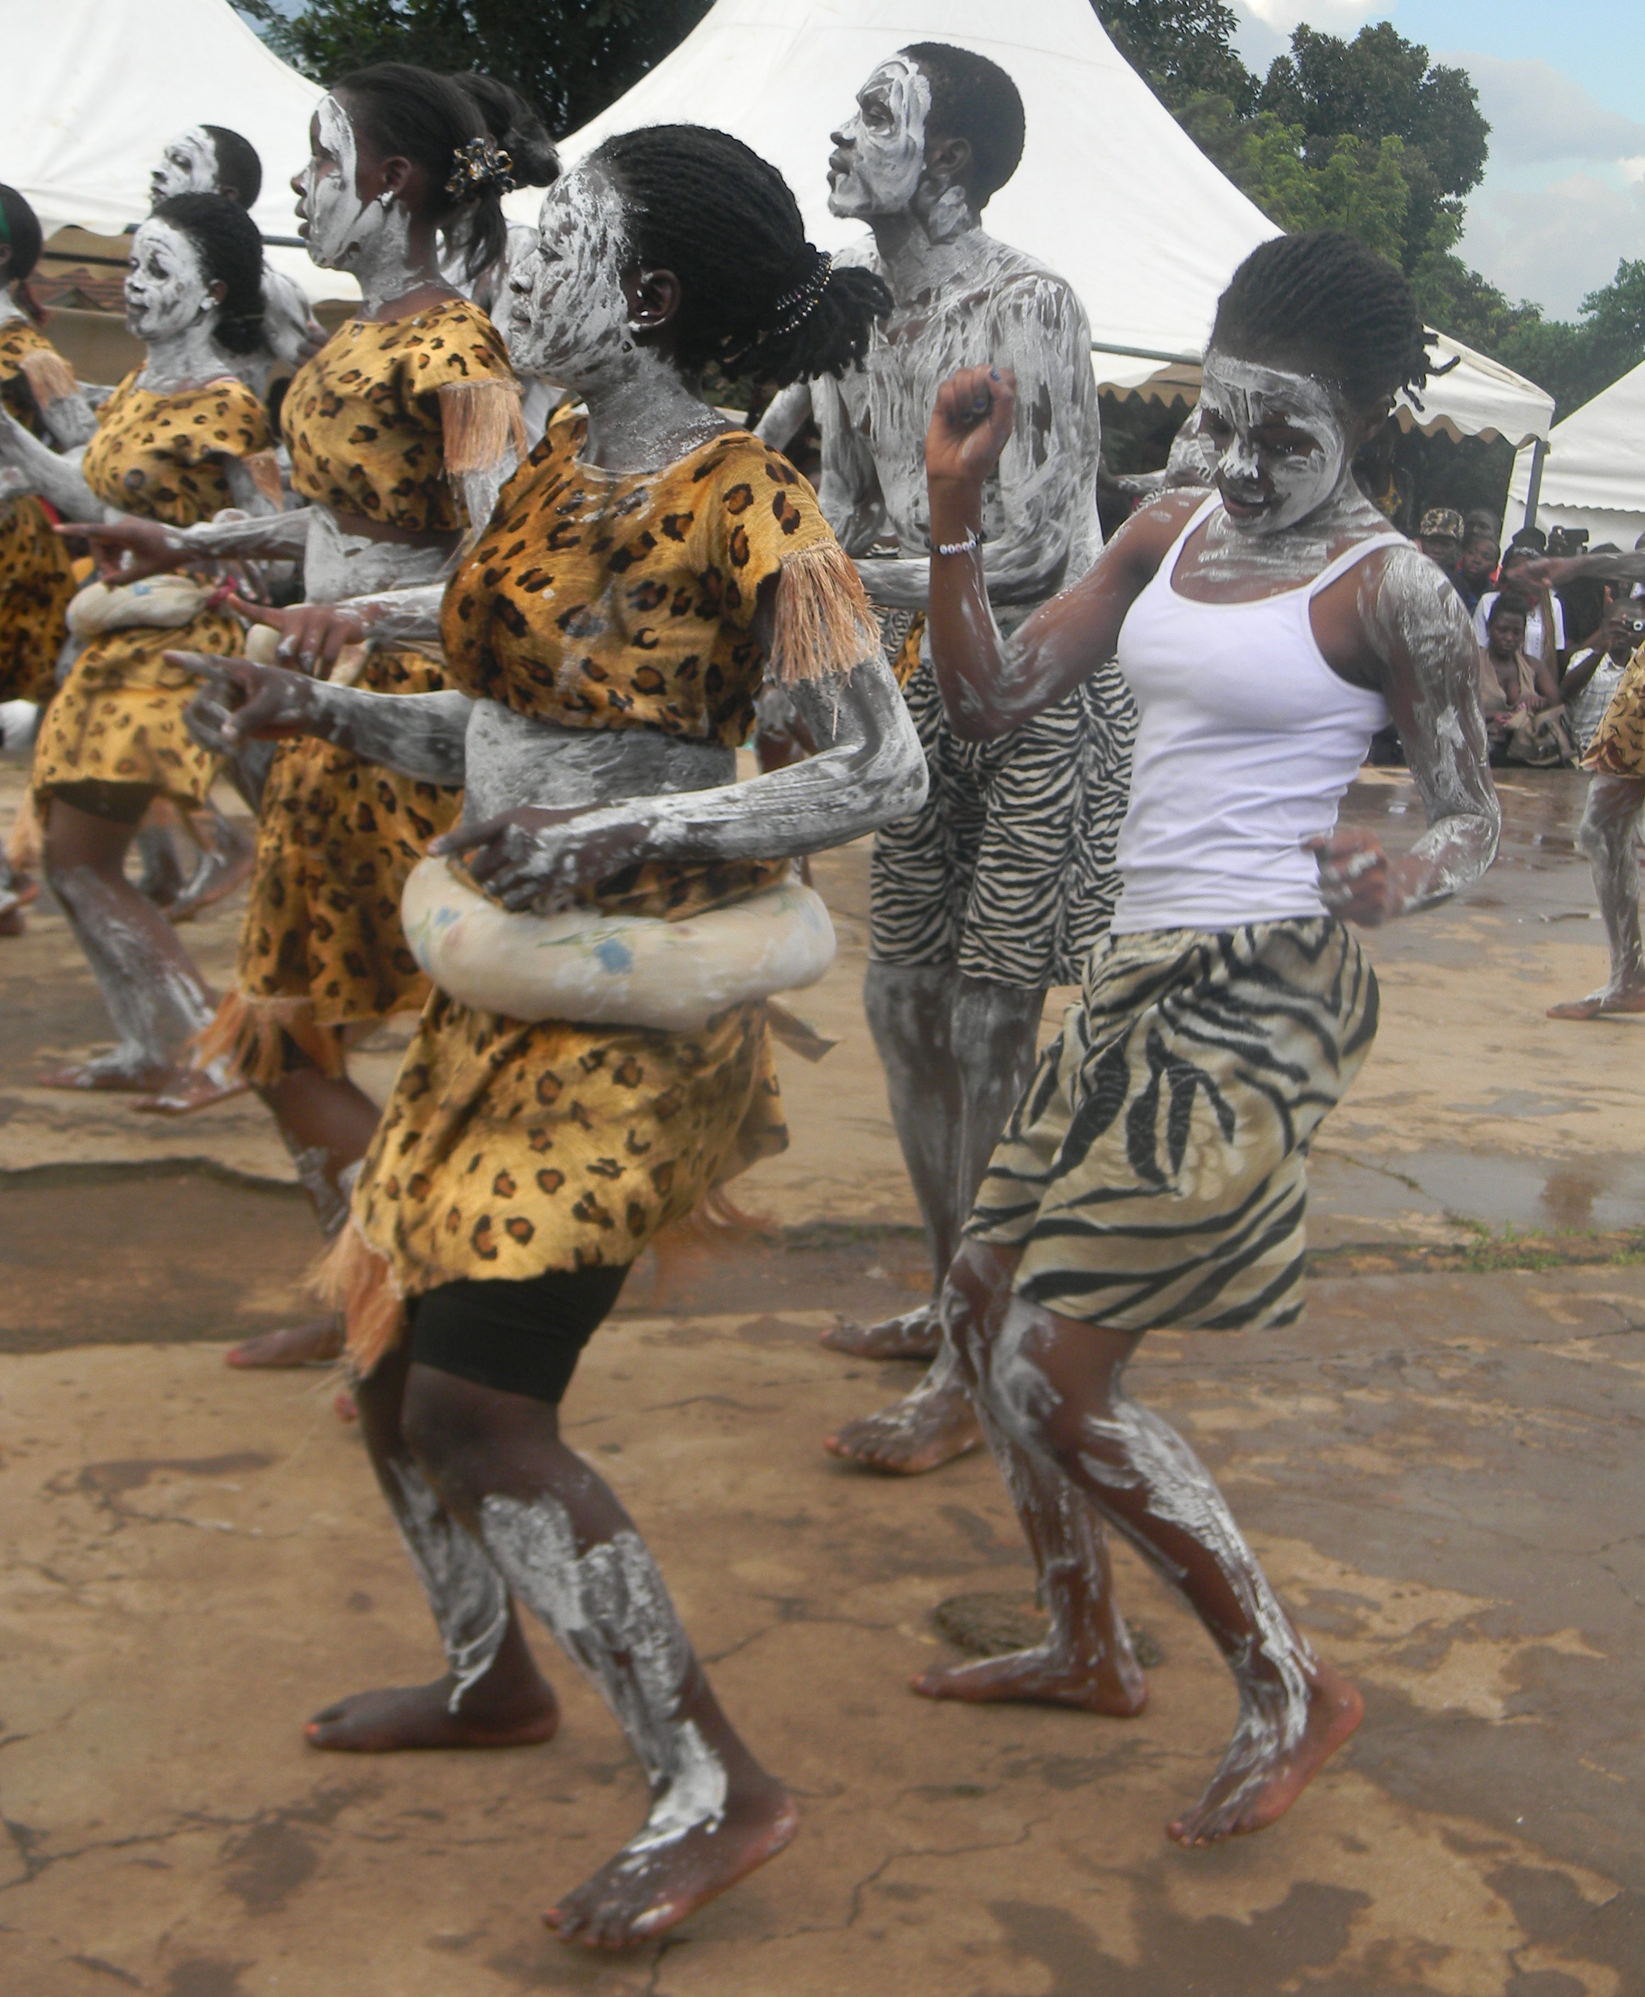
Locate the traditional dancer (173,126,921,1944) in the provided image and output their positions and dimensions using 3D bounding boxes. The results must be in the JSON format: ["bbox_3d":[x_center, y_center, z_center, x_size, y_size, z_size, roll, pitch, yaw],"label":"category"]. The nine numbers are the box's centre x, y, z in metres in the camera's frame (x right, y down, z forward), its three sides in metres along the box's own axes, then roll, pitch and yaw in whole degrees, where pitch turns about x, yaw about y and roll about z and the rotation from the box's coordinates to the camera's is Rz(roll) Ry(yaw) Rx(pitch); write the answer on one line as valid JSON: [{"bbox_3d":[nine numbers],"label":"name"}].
[{"bbox_3d":[-0.218,0.011,2.526,0.640,1.480,0.530,-1,13,-29],"label":"traditional dancer"}]

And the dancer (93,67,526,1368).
[{"bbox_3d":[-0.621,-0.307,3.633,0.600,1.610,0.470,0,12,-25],"label":"dancer"}]

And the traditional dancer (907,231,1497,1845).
[{"bbox_3d":[0.333,0.024,2.758,0.520,1.460,0.560,-5,15,-43],"label":"traditional dancer"}]

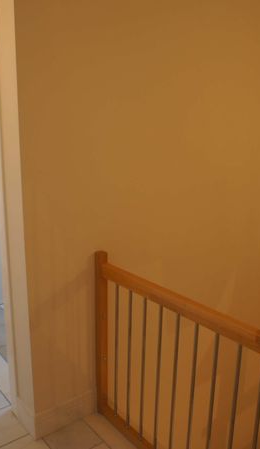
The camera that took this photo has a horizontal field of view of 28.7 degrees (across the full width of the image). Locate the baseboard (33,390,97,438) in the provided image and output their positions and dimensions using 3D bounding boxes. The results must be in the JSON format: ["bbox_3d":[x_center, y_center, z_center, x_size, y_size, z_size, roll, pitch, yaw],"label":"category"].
[{"bbox_3d":[-0.337,1.022,2.761,0.410,0.155,0.020,-9,16,-32],"label":"baseboard"}]

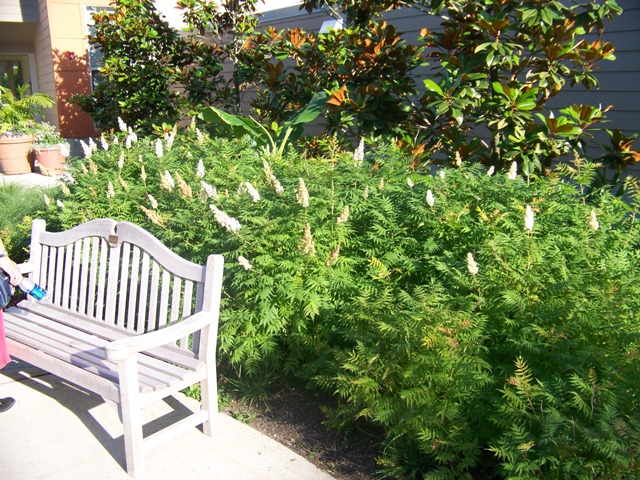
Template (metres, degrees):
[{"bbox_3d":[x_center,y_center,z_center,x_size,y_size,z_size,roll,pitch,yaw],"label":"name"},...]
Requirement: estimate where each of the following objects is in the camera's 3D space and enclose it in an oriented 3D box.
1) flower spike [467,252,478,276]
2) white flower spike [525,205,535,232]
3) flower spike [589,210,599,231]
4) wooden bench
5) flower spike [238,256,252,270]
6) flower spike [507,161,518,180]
[{"bbox_3d":[0.697,0.109,2.950,0.045,0.100,0.045,-12,12,0],"label":"flower spike"},{"bbox_3d":[1.117,-0.115,3.450,0.045,0.135,0.045,-3,12,0],"label":"white flower spike"},{"bbox_3d":[1.484,-0.105,3.500,0.045,0.108,0.045,-7,12,0],"label":"flower spike"},{"bbox_3d":[-1.288,0.420,3.409,1.616,0.985,0.637,9,15,36],"label":"wooden bench"},{"bbox_3d":[-0.376,0.118,3.250,0.090,0.047,0.047,41,0,-18],"label":"flower spike"},{"bbox_3d":[1.311,-0.470,4.400,0.055,0.125,0.055,8,12,0],"label":"flower spike"}]

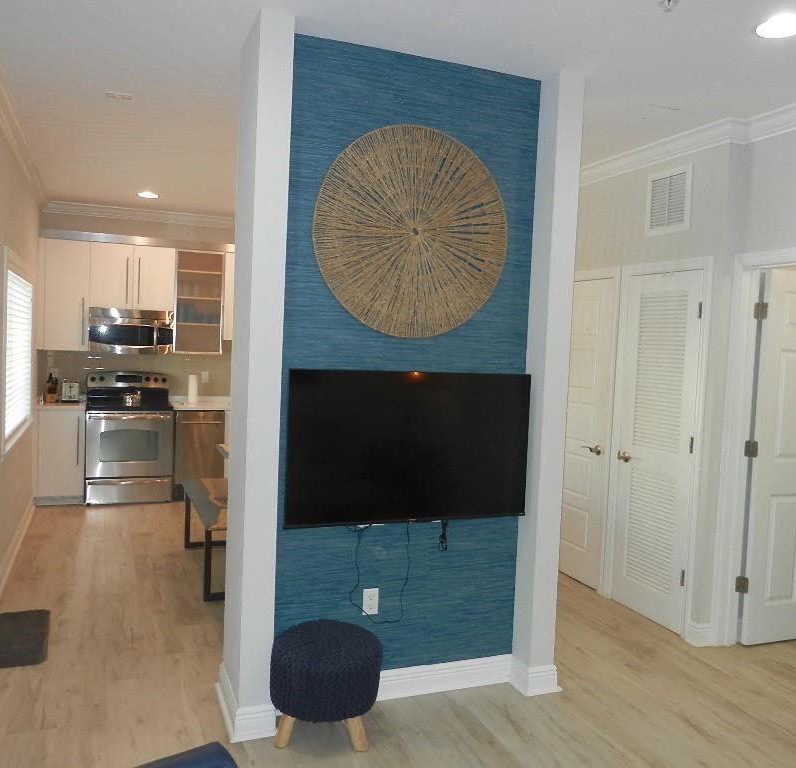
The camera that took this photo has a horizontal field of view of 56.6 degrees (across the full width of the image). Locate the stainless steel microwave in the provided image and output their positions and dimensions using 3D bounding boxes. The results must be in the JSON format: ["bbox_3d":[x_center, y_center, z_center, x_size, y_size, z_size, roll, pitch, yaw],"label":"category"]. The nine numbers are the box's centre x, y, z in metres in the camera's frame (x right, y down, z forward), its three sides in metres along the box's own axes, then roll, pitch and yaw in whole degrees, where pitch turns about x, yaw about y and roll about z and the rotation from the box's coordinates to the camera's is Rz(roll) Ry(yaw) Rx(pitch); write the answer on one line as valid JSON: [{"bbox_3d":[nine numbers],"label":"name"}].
[{"bbox_3d":[-2.554,-0.505,7.101,0.755,0.410,0.400,1,4,-22],"label":"stainless steel microwave"}]

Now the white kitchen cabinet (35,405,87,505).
[{"bbox_3d":[-3.087,0.629,6.823,0.395,0.890,0.600,1,3,-21],"label":"white kitchen cabinet"}]

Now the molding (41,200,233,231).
[{"bbox_3d":[-2.493,-1.661,7.278,1.820,0.110,0.090,1,4,-22],"label":"molding"}]

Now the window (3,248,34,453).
[{"bbox_3d":[-2.730,-0.267,5.315,0.080,1.250,1.950,1,4,-22],"label":"window"}]

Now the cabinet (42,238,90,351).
[{"bbox_3d":[-3.094,-0.811,6.899,0.410,1.000,0.350,1,4,-22],"label":"cabinet"}]

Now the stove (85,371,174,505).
[{"bbox_3d":[-2.537,0.493,7.008,0.757,1.190,0.690,1,4,-22],"label":"stove"}]

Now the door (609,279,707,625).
[{"bbox_3d":[1.532,0.381,4.369,0.045,2.035,0.615,1,4,-22],"label":"door"}]

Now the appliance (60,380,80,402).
[{"bbox_3d":[-3.011,0.071,6.812,0.155,0.190,0.270,1,3,-21],"label":"appliance"}]

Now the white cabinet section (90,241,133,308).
[{"bbox_3d":[-2.739,-1.022,7.088,0.377,0.606,0.340,1,3,-22],"label":"white cabinet section"}]

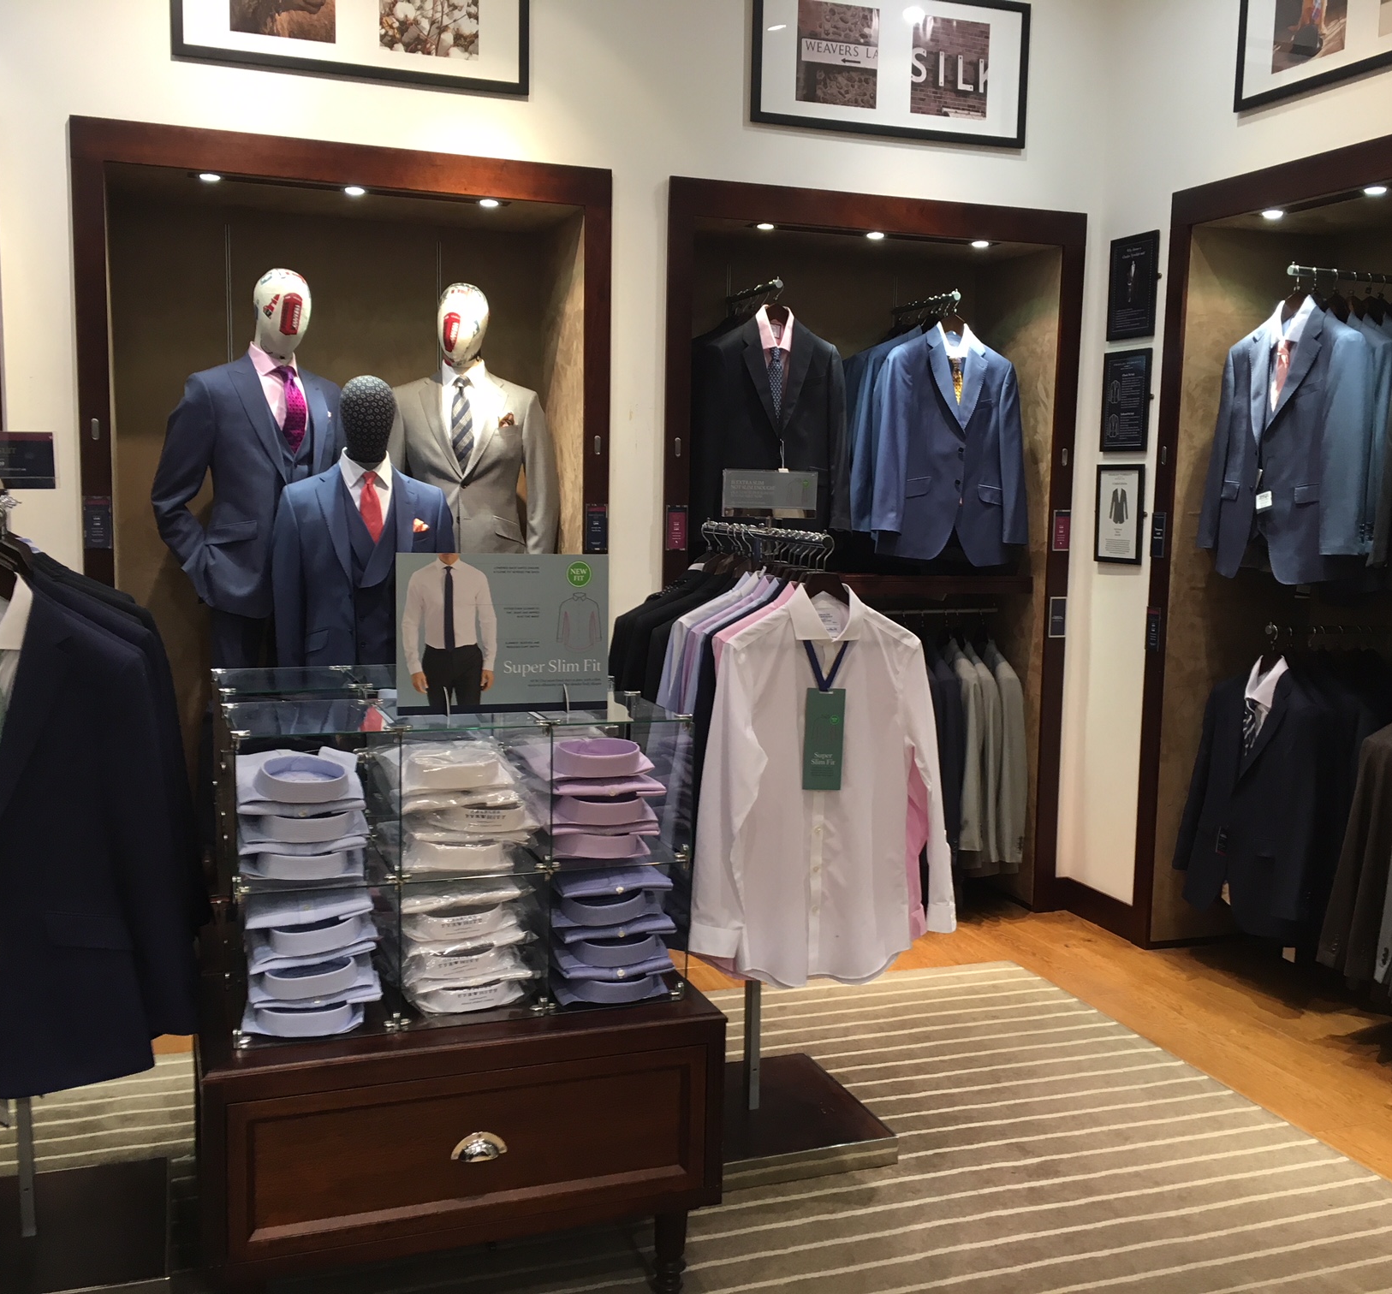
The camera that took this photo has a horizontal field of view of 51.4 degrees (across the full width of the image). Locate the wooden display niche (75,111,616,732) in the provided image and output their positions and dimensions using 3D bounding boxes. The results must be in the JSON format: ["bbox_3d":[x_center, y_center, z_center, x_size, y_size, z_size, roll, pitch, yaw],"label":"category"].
[{"bbox_3d":[-1.062,-0.229,4.466,1.491,2.451,0.550,-2,7,-20],"label":"wooden display niche"}]

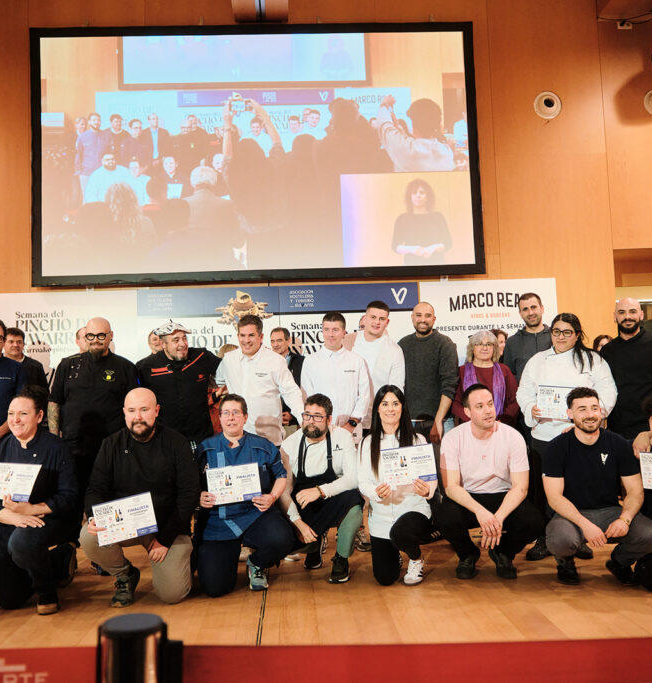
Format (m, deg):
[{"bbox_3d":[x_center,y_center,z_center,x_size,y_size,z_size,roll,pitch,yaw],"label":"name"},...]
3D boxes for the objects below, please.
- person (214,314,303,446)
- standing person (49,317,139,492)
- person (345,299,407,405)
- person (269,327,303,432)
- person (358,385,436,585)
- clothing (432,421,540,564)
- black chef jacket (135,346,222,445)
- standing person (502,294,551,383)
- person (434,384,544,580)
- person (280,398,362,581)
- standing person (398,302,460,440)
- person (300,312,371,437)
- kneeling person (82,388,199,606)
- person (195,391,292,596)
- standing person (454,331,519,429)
[{"bbox_3d":[-0.468,0.664,4.558,0.600,1.686,0.360,-2,-4,-1],"label":"person"},{"bbox_3d":[-1.539,0.691,4.530,0.600,1.705,0.370,-1,-4,-18],"label":"standing person"},{"bbox_3d":[0.379,0.580,4.773,0.530,1.760,0.330,-3,-4,16],"label":"person"},{"bbox_3d":[-0.334,0.713,5.818,0.500,1.670,0.320,-3,-4,13],"label":"person"},{"bbox_3d":[0.440,0.844,4.205,0.480,1.160,0.700,-2,-4,7],"label":"person"},{"bbox_3d":[0.994,0.919,4.200,0.620,0.860,0.660,-3,-4,7],"label":"clothing"},{"bbox_3d":[-1.011,0.402,4.680,0.580,0.730,0.340,-1,-4,-12],"label":"black chef jacket"},{"bbox_3d":[1.520,0.538,5.053,0.520,1.800,0.320,-3,-4,12],"label":"standing person"},{"bbox_3d":[1.000,0.834,4.200,0.630,1.130,0.720,-3,-4,7],"label":"person"},{"bbox_3d":[-0.022,0.890,4.310,0.520,1.110,0.720,-3,-4,9],"label":"person"},{"bbox_3d":[0.724,0.604,4.794,0.500,1.752,0.340,-3,-4,12],"label":"standing person"},{"bbox_3d":[0.078,0.631,4.620,0.500,1.660,0.320,-2,-4,3],"label":"person"},{"bbox_3d":[-1.075,0.868,3.997,0.610,1.190,0.740,-1,-4,-10],"label":"kneeling person"},{"bbox_3d":[-0.489,0.887,4.155,0.580,1.130,0.750,-2,-4,-3],"label":"person"},{"bbox_3d":[1.175,0.683,4.945,0.500,1.520,0.320,-2,-4,9],"label":"standing person"}]

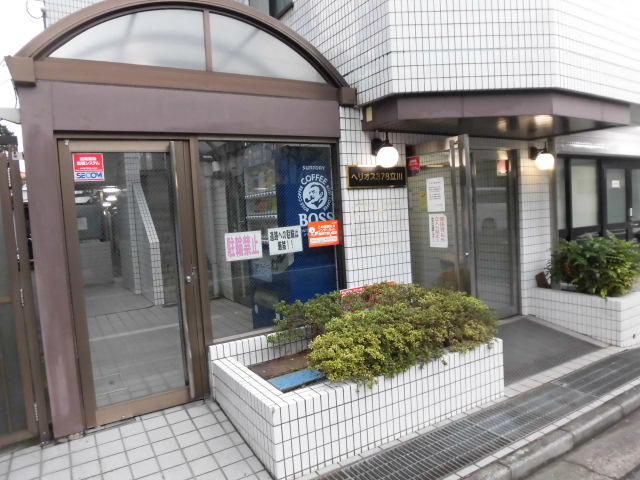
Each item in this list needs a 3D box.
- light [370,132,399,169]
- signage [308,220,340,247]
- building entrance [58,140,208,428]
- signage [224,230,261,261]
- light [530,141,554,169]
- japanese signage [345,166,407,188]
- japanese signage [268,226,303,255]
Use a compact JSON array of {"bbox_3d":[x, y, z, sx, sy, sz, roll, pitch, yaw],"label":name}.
[{"bbox_3d":[0.559,-0.767,3.845,0.190,0.300,0.270,-6,5,-29],"label":"light"},{"bbox_3d":[0.037,-0.053,3.793,0.292,0.211,0.015,-6,5,-29],"label":"signage"},{"bbox_3d":[-1.258,0.270,3.087,0.838,1.900,0.100,-6,5,-29],"label":"building entrance"},{"bbox_3d":[-0.586,0.047,3.445,0.292,0.211,0.015,-6,5,-29],"label":"signage"},{"bbox_3d":[2.576,-0.953,5.085,0.190,0.300,0.270,-6,5,-29],"label":"light"},{"bbox_3d":[0.514,-0.559,3.975,0.660,0.200,0.030,-6,5,-29],"label":"japanese signage"},{"bbox_3d":[-0.276,0.004,3.618,0.292,0.211,0.015,-6,5,-29],"label":"japanese signage"}]

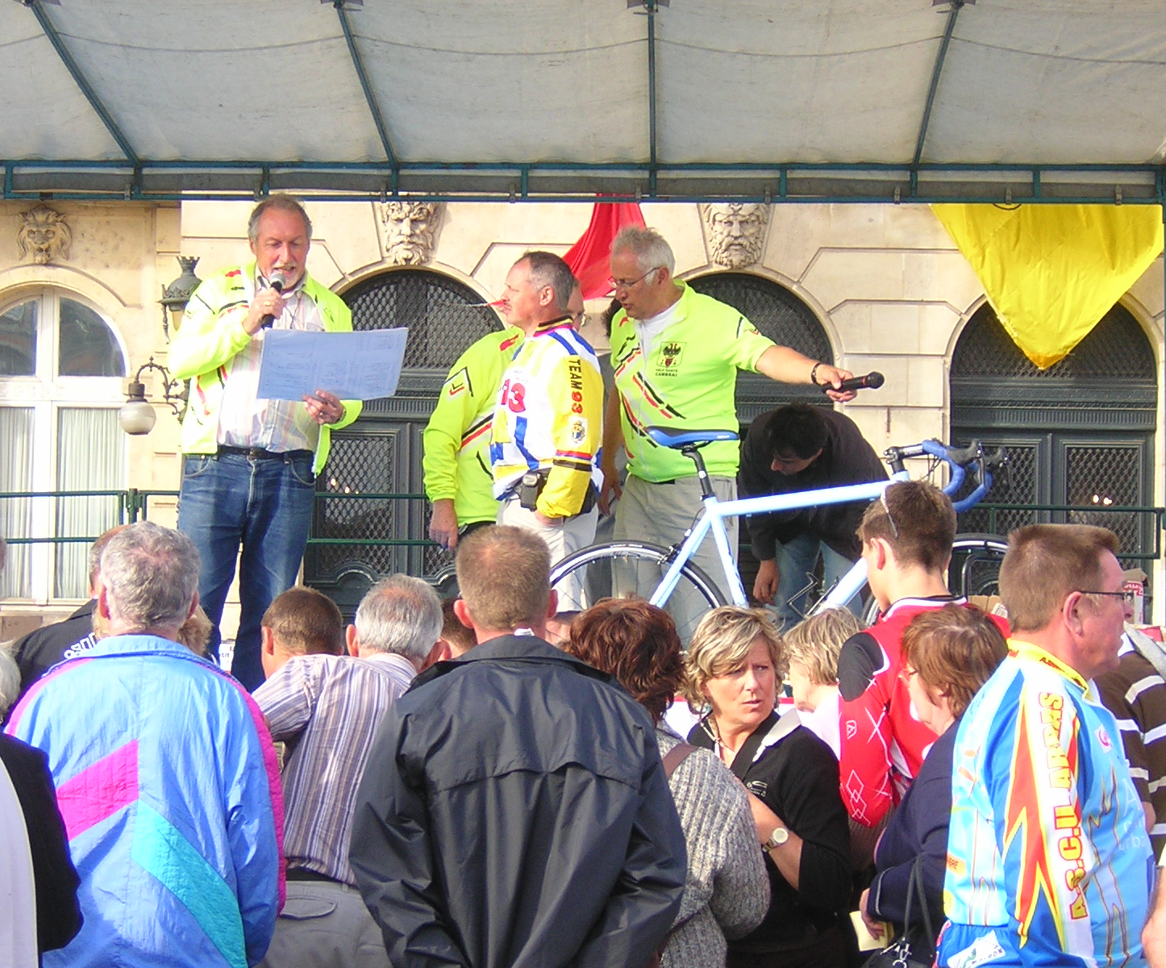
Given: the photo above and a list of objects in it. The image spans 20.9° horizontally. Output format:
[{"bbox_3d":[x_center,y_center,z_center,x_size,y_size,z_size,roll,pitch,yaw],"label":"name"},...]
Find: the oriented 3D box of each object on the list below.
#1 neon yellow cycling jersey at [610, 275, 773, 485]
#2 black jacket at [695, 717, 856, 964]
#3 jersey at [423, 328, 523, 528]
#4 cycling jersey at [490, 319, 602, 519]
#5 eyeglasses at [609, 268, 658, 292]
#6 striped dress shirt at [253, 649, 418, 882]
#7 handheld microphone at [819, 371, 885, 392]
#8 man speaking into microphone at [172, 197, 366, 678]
[{"bbox_3d":[0.334,-0.318,9.850,0.560,0.630,0.380,0,-2,37],"label":"neon yellow cycling jersey"},{"bbox_3d":[0.355,0.704,6.350,0.450,0.530,0.310,0,-2,27],"label":"black jacket"},{"bbox_3d":[-0.235,-0.193,10.200,0.530,0.660,0.340,2,-2,-27],"label":"jersey"},{"bbox_3d":[-0.111,-0.205,9.850,0.330,0.630,0.480,2,-2,-30],"label":"cycling jersey"},{"bbox_3d":[0.161,-0.653,9.850,0.140,0.042,0.140,-32,27,-31],"label":"eyeglasses"},{"bbox_3d":[-0.400,0.540,5.950,0.500,0.500,0.340,1,-2,3],"label":"striped dress shirt"},{"bbox_3d":[0.823,-0.313,9.700,0.215,0.052,0.052,-12,-4,21],"label":"handheld microphone"},{"bbox_3d":[-0.963,0.014,9.474,0.580,1.760,0.480,1,-2,-9],"label":"man speaking into microphone"}]

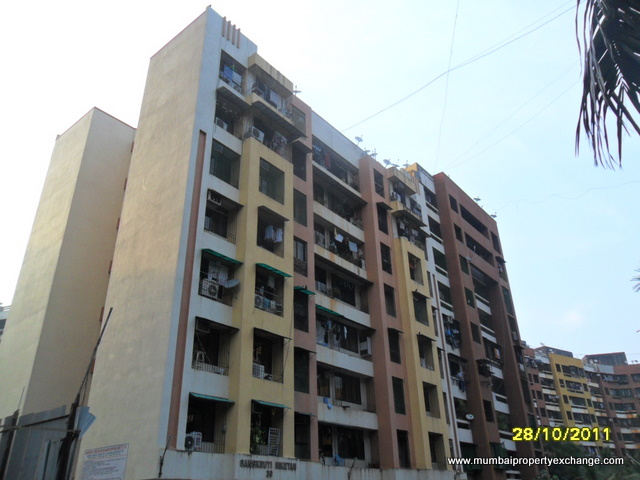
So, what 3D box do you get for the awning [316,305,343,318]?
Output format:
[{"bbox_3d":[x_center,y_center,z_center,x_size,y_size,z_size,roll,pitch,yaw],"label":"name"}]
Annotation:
[{"bbox_3d":[0.299,3.716,26.353,0.453,0.211,2.465,-22,-33,33],"label":"awning"}]

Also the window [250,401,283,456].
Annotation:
[{"bbox_3d":[-2.093,7.373,19.425,0.252,1.901,1.791,-22,-33,33],"label":"window"}]

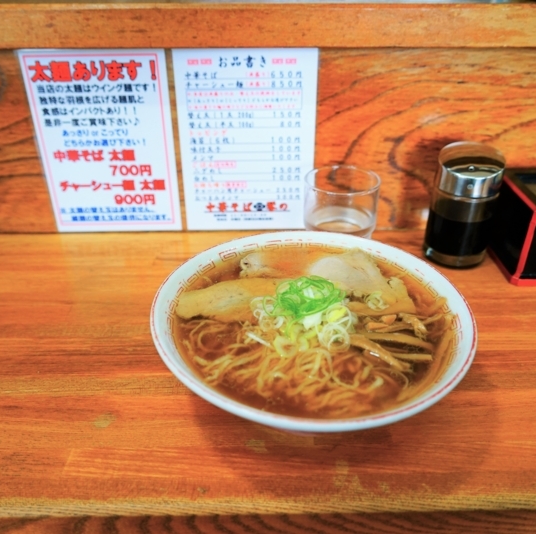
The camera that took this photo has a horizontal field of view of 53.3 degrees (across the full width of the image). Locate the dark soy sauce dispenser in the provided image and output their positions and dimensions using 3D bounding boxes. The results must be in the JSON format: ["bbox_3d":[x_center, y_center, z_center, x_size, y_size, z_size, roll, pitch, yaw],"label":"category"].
[{"bbox_3d":[0.205,-0.064,0.556,0.068,0.112,0.068,12,34,19],"label":"dark soy sauce dispenser"}]

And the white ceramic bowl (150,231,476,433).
[{"bbox_3d":[0.031,0.057,0.400,0.225,0.070,0.225,0,32,0],"label":"white ceramic bowl"}]

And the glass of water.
[{"bbox_3d":[0.076,-0.054,0.566,0.077,0.083,0.077,-1,32,-2],"label":"glass of water"}]

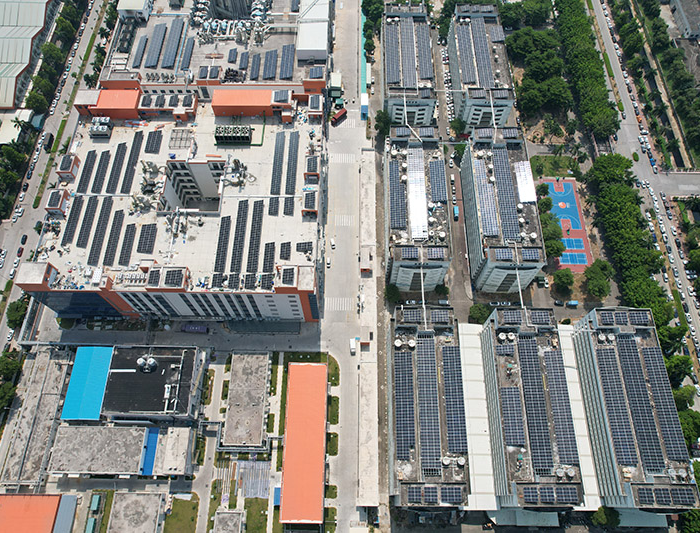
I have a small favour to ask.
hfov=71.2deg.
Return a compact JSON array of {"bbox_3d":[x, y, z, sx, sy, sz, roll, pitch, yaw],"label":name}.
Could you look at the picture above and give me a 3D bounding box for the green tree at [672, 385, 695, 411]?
[{"bbox_3d":[137.950,54.770,203.400,9.800,8.800,10.200,0,65,1],"label":"green tree"}]

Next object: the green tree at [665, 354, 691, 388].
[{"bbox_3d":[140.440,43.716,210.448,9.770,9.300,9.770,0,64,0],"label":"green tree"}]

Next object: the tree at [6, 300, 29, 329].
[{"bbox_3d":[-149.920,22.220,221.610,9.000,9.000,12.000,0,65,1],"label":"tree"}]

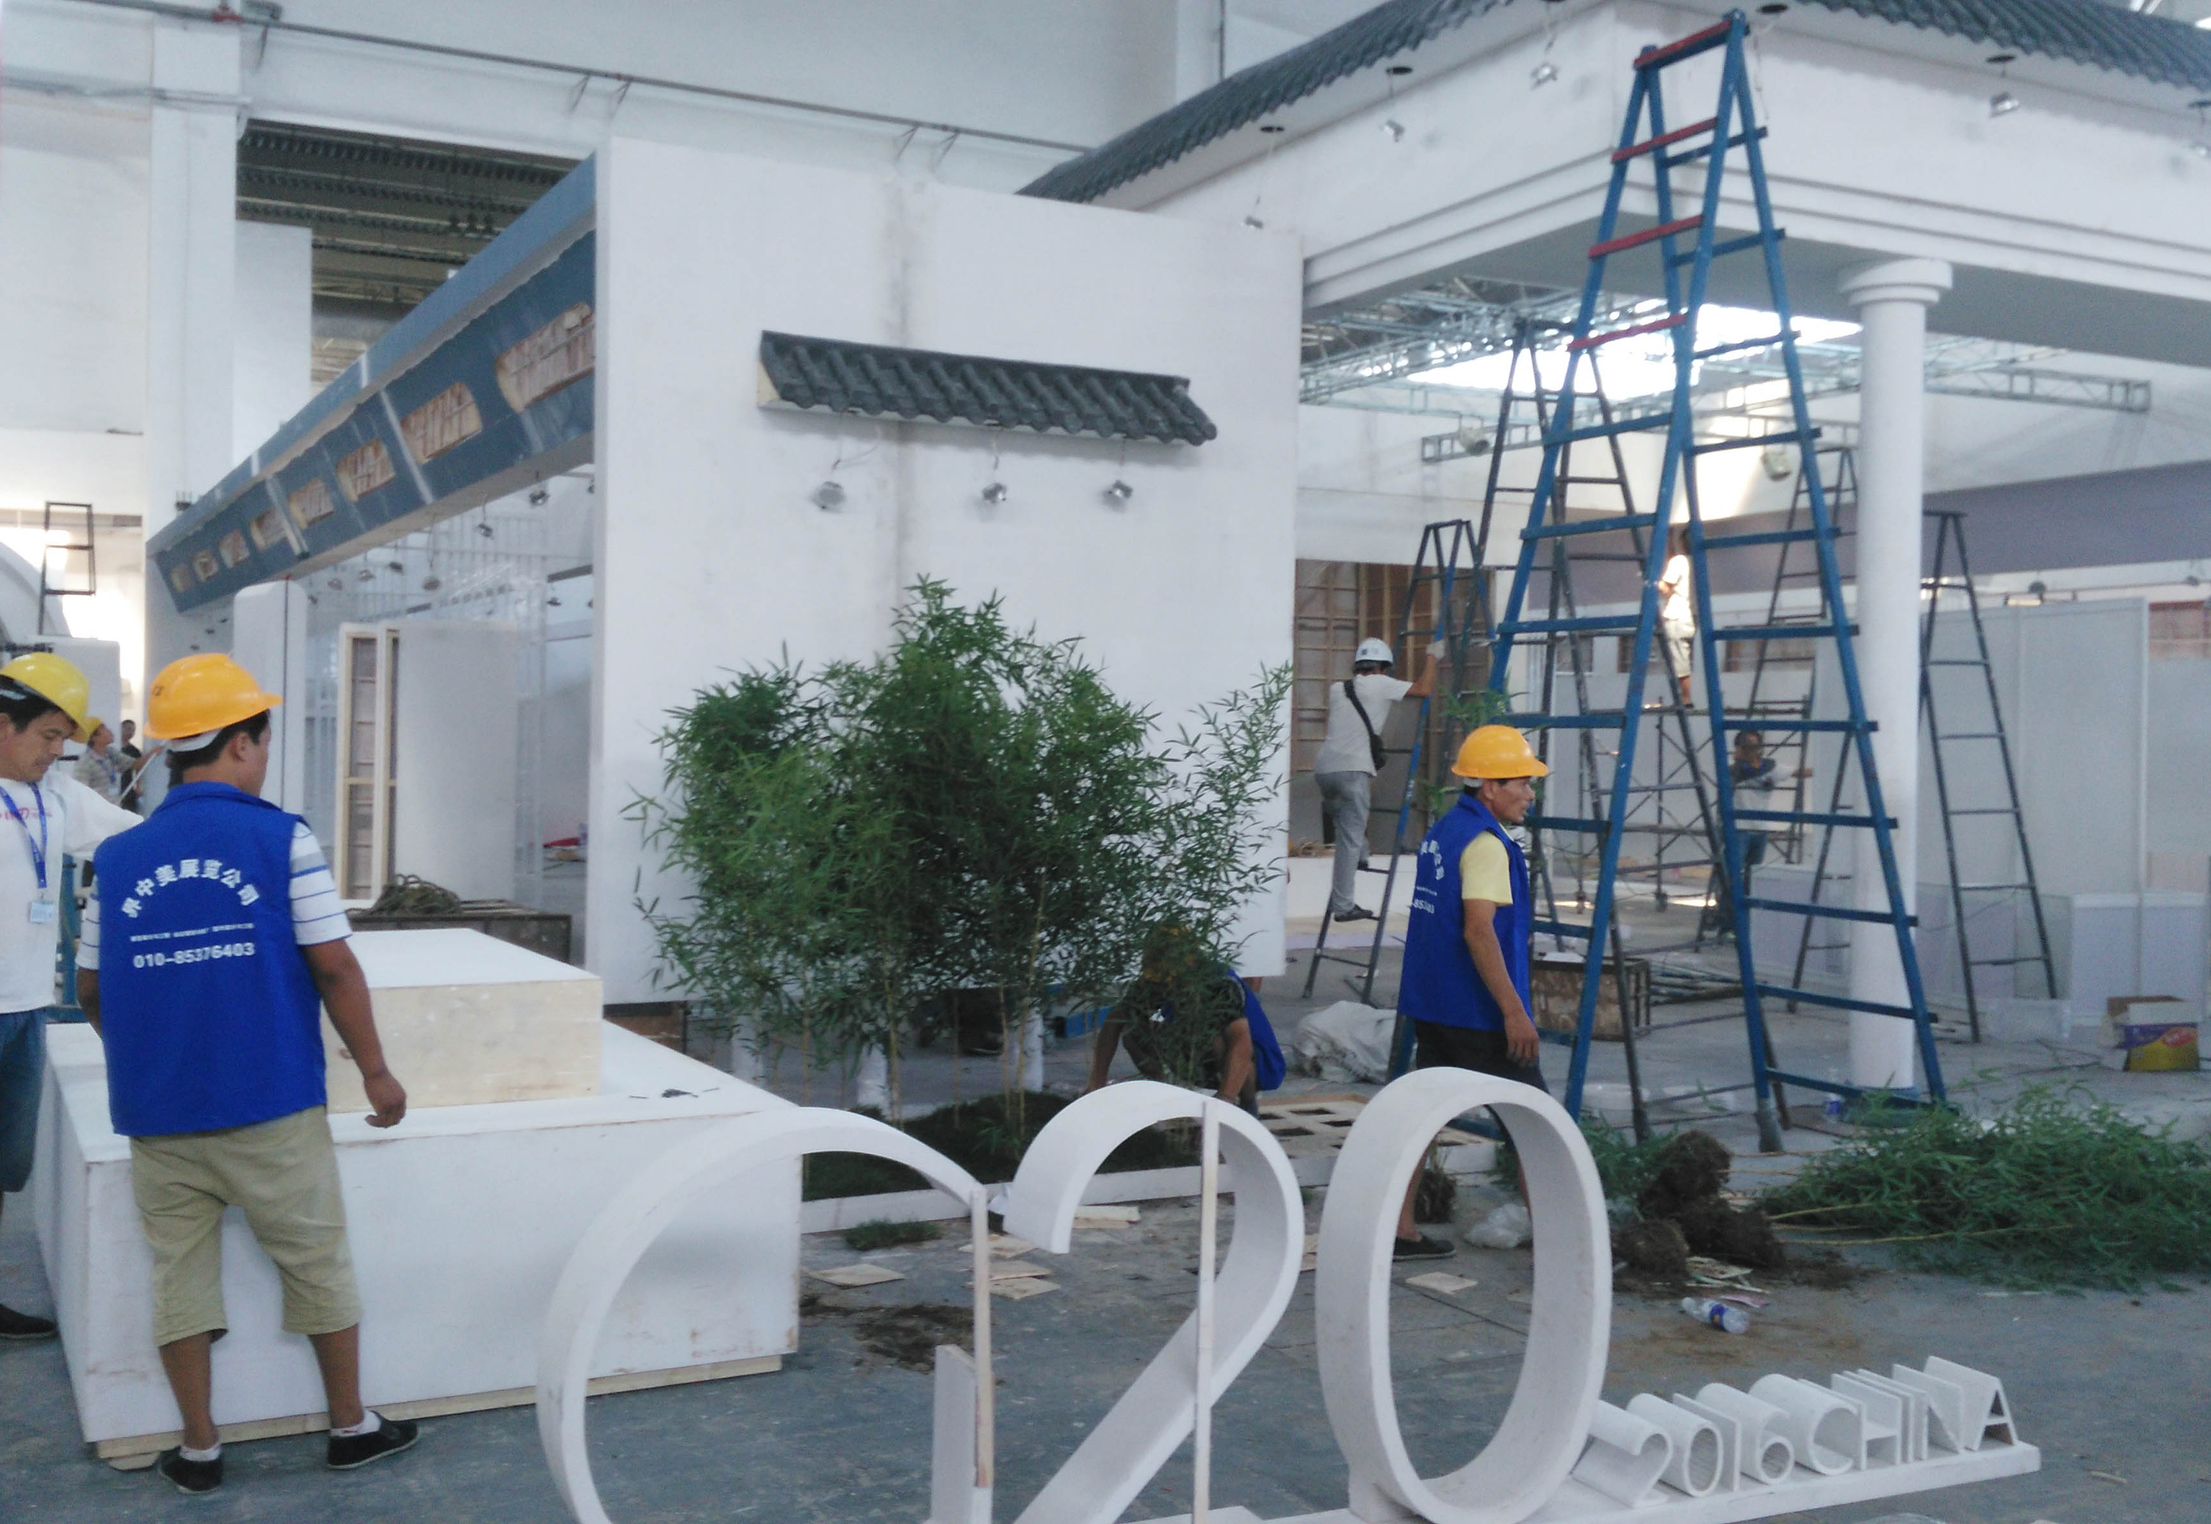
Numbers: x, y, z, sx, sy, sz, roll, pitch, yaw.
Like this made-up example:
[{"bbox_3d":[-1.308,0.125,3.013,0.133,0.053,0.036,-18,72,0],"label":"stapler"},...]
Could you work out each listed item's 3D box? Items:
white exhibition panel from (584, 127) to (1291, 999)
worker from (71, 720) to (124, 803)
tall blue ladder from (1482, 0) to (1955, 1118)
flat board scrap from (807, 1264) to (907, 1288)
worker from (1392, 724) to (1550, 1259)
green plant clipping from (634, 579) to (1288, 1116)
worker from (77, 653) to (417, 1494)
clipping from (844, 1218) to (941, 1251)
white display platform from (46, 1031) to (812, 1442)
[{"bbox_3d":[-0.645,-0.780,8.966,3.309,3.624,0.280,1,0,-24],"label":"white exhibition panel"},{"bbox_3d":[-8.210,0.517,16.202,0.580,1.730,0.520,1,0,-5],"label":"worker"},{"bbox_3d":[2.098,-0.522,7.058,2.280,4.200,0.880,1,0,-35],"label":"tall blue ladder"},{"bbox_3d":[-0.741,1.531,5.770,0.190,0.015,0.220,1,0,-45],"label":"flat board scrap"},{"bbox_3d":[1.149,0.721,6.123,0.520,1.690,0.480,1,0,-16],"label":"worker"},{"bbox_3d":[-0.556,0.386,7.351,2.200,2.150,1.300,1,0,-24],"label":"green plant clipping"},{"bbox_3d":[-1.801,0.658,4.202,0.640,1.740,0.450,1,0,-3],"label":"worker"},{"bbox_3d":[-0.688,1.498,6.215,0.310,0.080,0.220,1,0,-24],"label":"clipping"},{"bbox_3d":[-2.126,1.198,5.671,1.648,0.640,2.369,1,0,-30],"label":"white display platform"}]

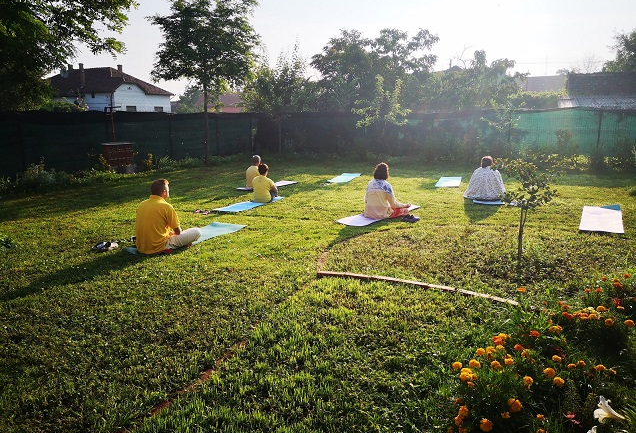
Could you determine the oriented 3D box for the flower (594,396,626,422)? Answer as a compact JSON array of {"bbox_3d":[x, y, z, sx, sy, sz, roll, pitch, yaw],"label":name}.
[{"bbox_3d":[1.274,0.844,2.169,0.140,0.110,0.110,11,16,33],"label":"flower"}]

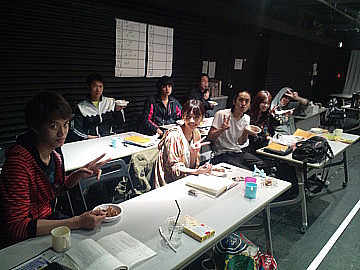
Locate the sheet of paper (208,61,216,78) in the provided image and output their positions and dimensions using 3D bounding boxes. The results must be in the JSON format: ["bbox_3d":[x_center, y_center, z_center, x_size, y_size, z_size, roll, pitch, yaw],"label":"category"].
[{"bbox_3d":[0.655,-1.299,5.813,0.008,0.300,0.212,15,18,39],"label":"sheet of paper"}]

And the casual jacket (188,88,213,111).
[{"bbox_3d":[0.317,-0.428,4.639,0.370,0.590,0.450,13,17,34],"label":"casual jacket"}]

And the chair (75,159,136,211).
[{"bbox_3d":[-0.421,0.638,2.103,0.480,0.770,0.450,16,19,40],"label":"chair"}]

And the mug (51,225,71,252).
[{"bbox_3d":[-0.516,0.471,1.292,0.108,0.086,0.082,11,16,28],"label":"mug"}]

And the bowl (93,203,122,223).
[{"bbox_3d":[-0.388,0.429,1.554,0.157,0.048,0.157,3,14,-1],"label":"bowl"}]

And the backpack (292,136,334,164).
[{"bbox_3d":[1.298,0.126,2.846,0.330,0.190,0.310,16,19,40],"label":"backpack"}]

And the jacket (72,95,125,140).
[{"bbox_3d":[-0.901,-0.145,3.198,0.560,0.570,0.330,-7,17,-35],"label":"jacket"}]

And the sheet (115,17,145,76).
[{"bbox_3d":[-0.771,-1.363,4.674,0.010,0.852,0.598,16,19,40],"label":"sheet"}]

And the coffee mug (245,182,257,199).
[{"bbox_3d":[0.453,0.359,1.859,0.075,0.077,0.075,3,14,0],"label":"coffee mug"}]

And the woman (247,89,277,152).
[{"bbox_3d":[0.963,0.097,3.495,0.480,1.230,0.720,-7,18,-37],"label":"woman"}]

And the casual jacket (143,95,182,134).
[{"bbox_3d":[-0.223,-0.277,4.041,0.530,0.590,0.380,-4,16,-26],"label":"casual jacket"}]

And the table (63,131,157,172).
[{"bbox_3d":[-0.911,0.497,2.581,0.600,0.700,1.800,15,18,39],"label":"table"}]

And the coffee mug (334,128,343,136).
[{"bbox_3d":[2.096,-0.029,3.846,0.105,0.086,0.083,0,15,-11],"label":"coffee mug"}]

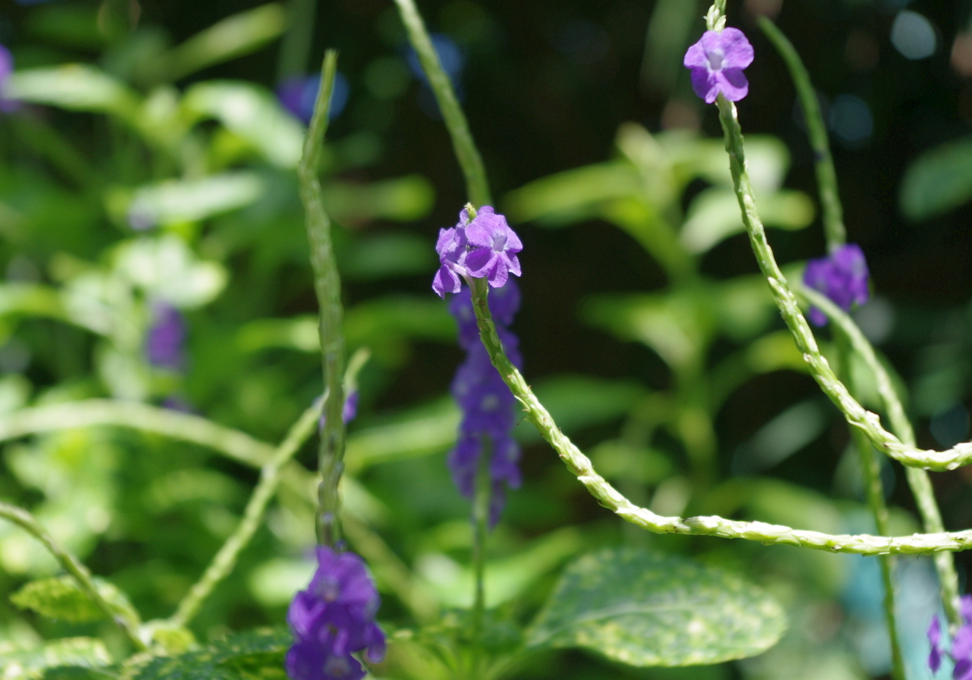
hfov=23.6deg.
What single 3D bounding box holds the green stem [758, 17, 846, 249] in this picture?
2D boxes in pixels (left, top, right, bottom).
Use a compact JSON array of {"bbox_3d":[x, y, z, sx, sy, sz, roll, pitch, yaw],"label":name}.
[{"bbox_3d":[0.073,-0.047,0.517,0.009,0.054,0.007,-19,5,0],"label":"green stem"}]

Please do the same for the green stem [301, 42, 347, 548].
[{"bbox_3d":[-0.029,-0.007,0.417,0.009,0.089,0.009,0,3,0],"label":"green stem"}]

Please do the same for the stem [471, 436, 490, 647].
[{"bbox_3d":[-0.001,0.045,0.530,0.004,0.047,0.004,0,0,0],"label":"stem"}]

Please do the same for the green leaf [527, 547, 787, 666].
[{"bbox_3d":[0.039,0.061,0.530,0.060,0.010,0.038,-4,41,-6],"label":"green leaf"}]

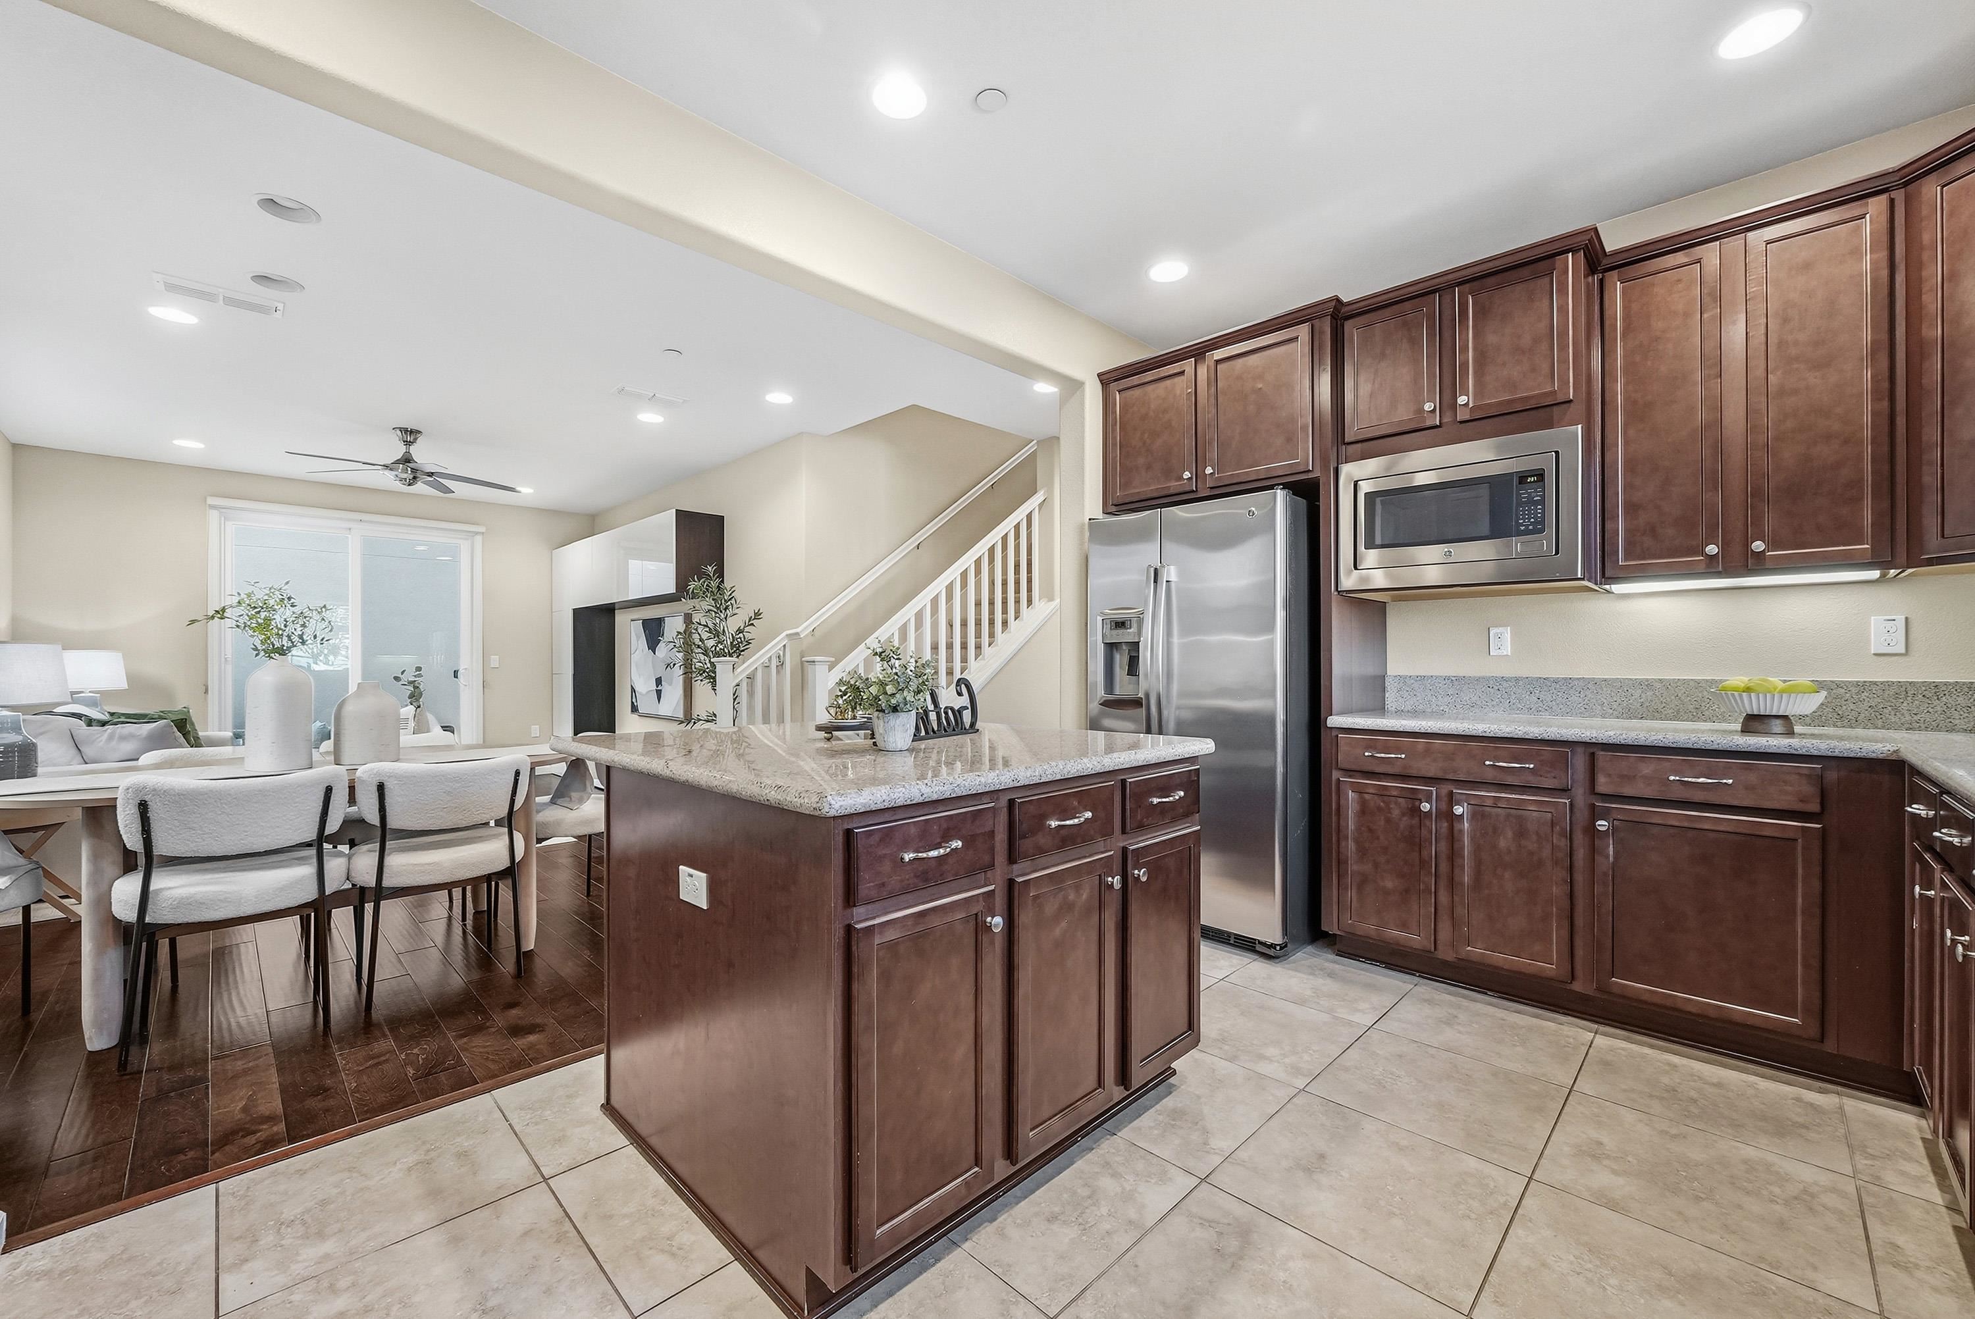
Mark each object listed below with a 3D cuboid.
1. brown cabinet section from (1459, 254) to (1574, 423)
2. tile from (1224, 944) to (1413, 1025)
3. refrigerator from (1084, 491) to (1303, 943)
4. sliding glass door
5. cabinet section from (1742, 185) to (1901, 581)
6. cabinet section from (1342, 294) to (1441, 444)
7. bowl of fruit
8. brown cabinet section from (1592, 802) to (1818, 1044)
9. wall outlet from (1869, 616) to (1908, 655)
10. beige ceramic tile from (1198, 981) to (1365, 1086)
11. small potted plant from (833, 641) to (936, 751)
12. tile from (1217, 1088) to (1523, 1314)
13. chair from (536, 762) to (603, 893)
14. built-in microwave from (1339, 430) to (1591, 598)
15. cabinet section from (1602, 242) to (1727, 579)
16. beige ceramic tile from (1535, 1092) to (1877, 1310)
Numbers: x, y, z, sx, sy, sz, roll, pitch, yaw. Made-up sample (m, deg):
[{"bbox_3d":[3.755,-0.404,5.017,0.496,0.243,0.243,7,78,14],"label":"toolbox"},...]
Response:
[{"bbox_3d":[1.784,-1.073,2.605,0.024,0.474,0.325,1,-1,-45],"label":"brown cabinet section"},{"bbox_3d":[1.186,1.135,2.716,0.490,0.010,0.497,0,0,-45],"label":"tile"},{"bbox_3d":[0.984,0.244,3.407,0.765,1.777,0.898,0,0,-45],"label":"refrigerator"},{"bbox_3d":[-5.810,-0.083,7.124,1.970,2.462,0.120,0,0,-45],"label":"sliding glass door"},{"bbox_3d":[2.440,-0.789,2.262,0.024,1.025,0.286,1,-1,-45],"label":"cabinet section"},{"bbox_3d":[1.513,-1.075,2.878,0.024,0.475,0.323,1,-1,-45],"label":"cabinet section"},{"bbox_3d":[2.291,0.136,2.262,0.235,0.165,0.235,0,-1,-45],"label":"bowl of fruit"},{"bbox_3d":[2.045,0.728,2.204,0.024,0.567,0.474,1,-1,-45],"label":"brown cabinet section"},{"bbox_3d":[2.759,-0.073,2.351,0.012,0.115,0.070,0,-1,-45],"label":"wall outlet"},{"bbox_3d":[0.847,1.159,2.416,0.506,0.010,0.503,0,-1,-45],"label":"beige ceramic tile"},{"bbox_3d":[-0.256,0.075,1.920,0.250,0.274,0.250,0,0,0],"label":"small potted plant"},{"bbox_3d":[0.842,1.154,1.698,0.506,0.010,0.503,0,-1,-45],"label":"tile"},{"bbox_3d":[-1.945,0.761,3.474,0.540,0.800,0.540,0,-1,-45],"label":"chair"},{"bbox_3d":[1.781,-0.501,2.858,0.450,0.487,0.750,0,-1,-45],"label":"built-in microwave"},{"bbox_3d":[2.196,-0.788,2.507,0.024,1.027,0.290,1,-1,-45],"label":"cabinet section"},{"bbox_3d":[1.560,1.154,1.698,0.506,0.010,0.503,0,-1,-45],"label":"beige ceramic tile"}]

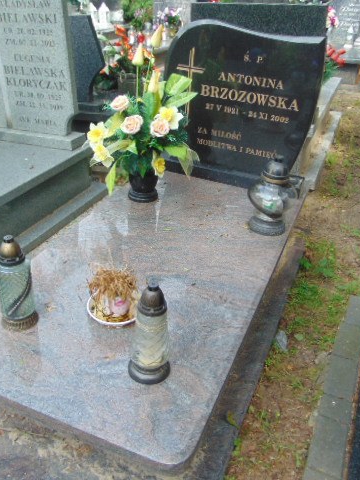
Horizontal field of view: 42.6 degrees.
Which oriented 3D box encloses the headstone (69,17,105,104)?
[{"bbox_3d":[-0.800,-1.288,3.251,0.627,0.578,0.088,14,34,18],"label":"headstone"}]

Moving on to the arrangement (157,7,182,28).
[{"bbox_3d":[-0.127,-2.639,5.501,0.333,0.274,0.274,14,34,18],"label":"arrangement"}]

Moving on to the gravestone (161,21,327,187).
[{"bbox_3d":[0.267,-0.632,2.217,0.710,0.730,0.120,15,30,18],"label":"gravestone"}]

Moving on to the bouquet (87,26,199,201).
[{"bbox_3d":[-0.194,-0.584,2.263,0.568,0.833,0.461,14,34,18],"label":"bouquet"}]

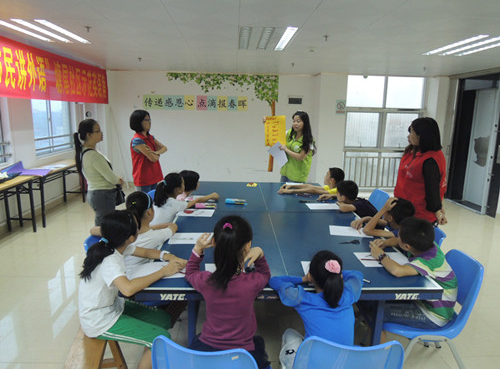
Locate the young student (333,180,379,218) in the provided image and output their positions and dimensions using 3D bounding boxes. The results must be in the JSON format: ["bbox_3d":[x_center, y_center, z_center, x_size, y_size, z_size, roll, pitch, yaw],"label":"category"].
[{"bbox_3d":[1.013,0.450,3.419,0.600,1.000,0.450,-1,11,-10],"label":"young student"}]

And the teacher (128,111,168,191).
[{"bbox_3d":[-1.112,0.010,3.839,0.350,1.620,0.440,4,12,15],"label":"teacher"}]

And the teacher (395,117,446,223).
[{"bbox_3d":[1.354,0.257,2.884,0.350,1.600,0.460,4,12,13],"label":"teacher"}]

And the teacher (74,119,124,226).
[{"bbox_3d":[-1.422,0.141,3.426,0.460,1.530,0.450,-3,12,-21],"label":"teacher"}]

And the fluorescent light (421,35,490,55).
[{"bbox_3d":[2.524,-1.747,4.342,0.130,0.070,1.200,0,11,-2],"label":"fluorescent light"}]

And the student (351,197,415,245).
[{"bbox_3d":[1.037,0.575,2.644,0.580,1.050,0.430,2,11,7],"label":"student"}]

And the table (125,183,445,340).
[{"bbox_3d":[0.165,0.615,3.128,1.525,0.760,2.740,1,11,-2],"label":"table"}]

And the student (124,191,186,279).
[{"bbox_3d":[-0.751,0.558,2.572,0.600,1.060,0.420,-2,12,-13],"label":"student"}]

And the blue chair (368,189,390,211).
[{"bbox_3d":[1.172,0.495,3.723,0.520,0.800,0.460,0,11,-4],"label":"blue chair"}]

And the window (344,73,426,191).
[{"bbox_3d":[2.944,-1.083,7.561,1.794,2.459,0.120,0,11,-2],"label":"window"}]

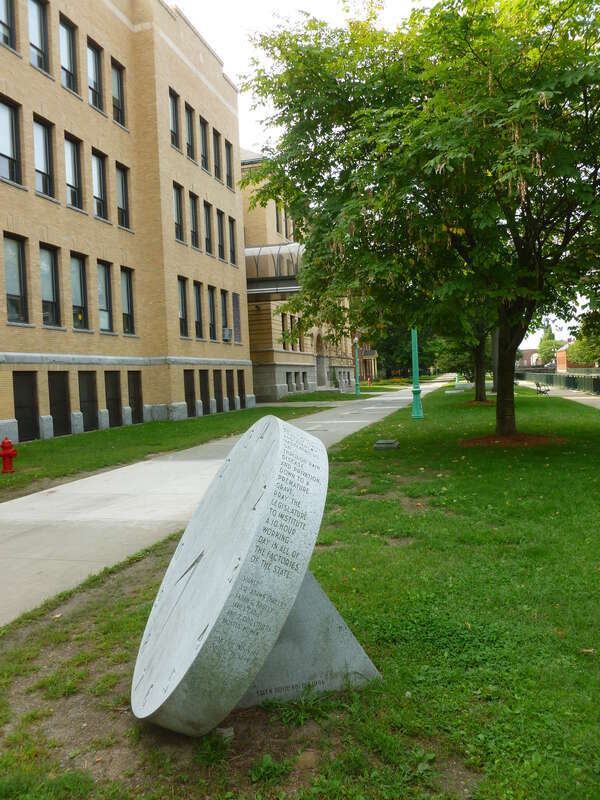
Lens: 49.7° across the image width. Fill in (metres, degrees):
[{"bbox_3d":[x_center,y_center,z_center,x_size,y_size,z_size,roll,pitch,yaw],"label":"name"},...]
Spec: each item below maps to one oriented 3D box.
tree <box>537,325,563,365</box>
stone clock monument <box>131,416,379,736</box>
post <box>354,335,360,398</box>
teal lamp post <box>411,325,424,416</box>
[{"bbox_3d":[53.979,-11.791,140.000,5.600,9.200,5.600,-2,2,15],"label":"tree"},{"bbox_3d":[-0.226,0.800,3.231,1.253,1.432,1.513,-3,2,-15],"label":"stone clock monument"},{"bbox_3d":[4.390,-2.544,49.922,0.420,4.600,0.420,-2,2,15],"label":"post"},{"bbox_3d":[3.985,-1.635,22.222,0.420,4.600,0.420,-2,2,15],"label":"teal lamp post"}]

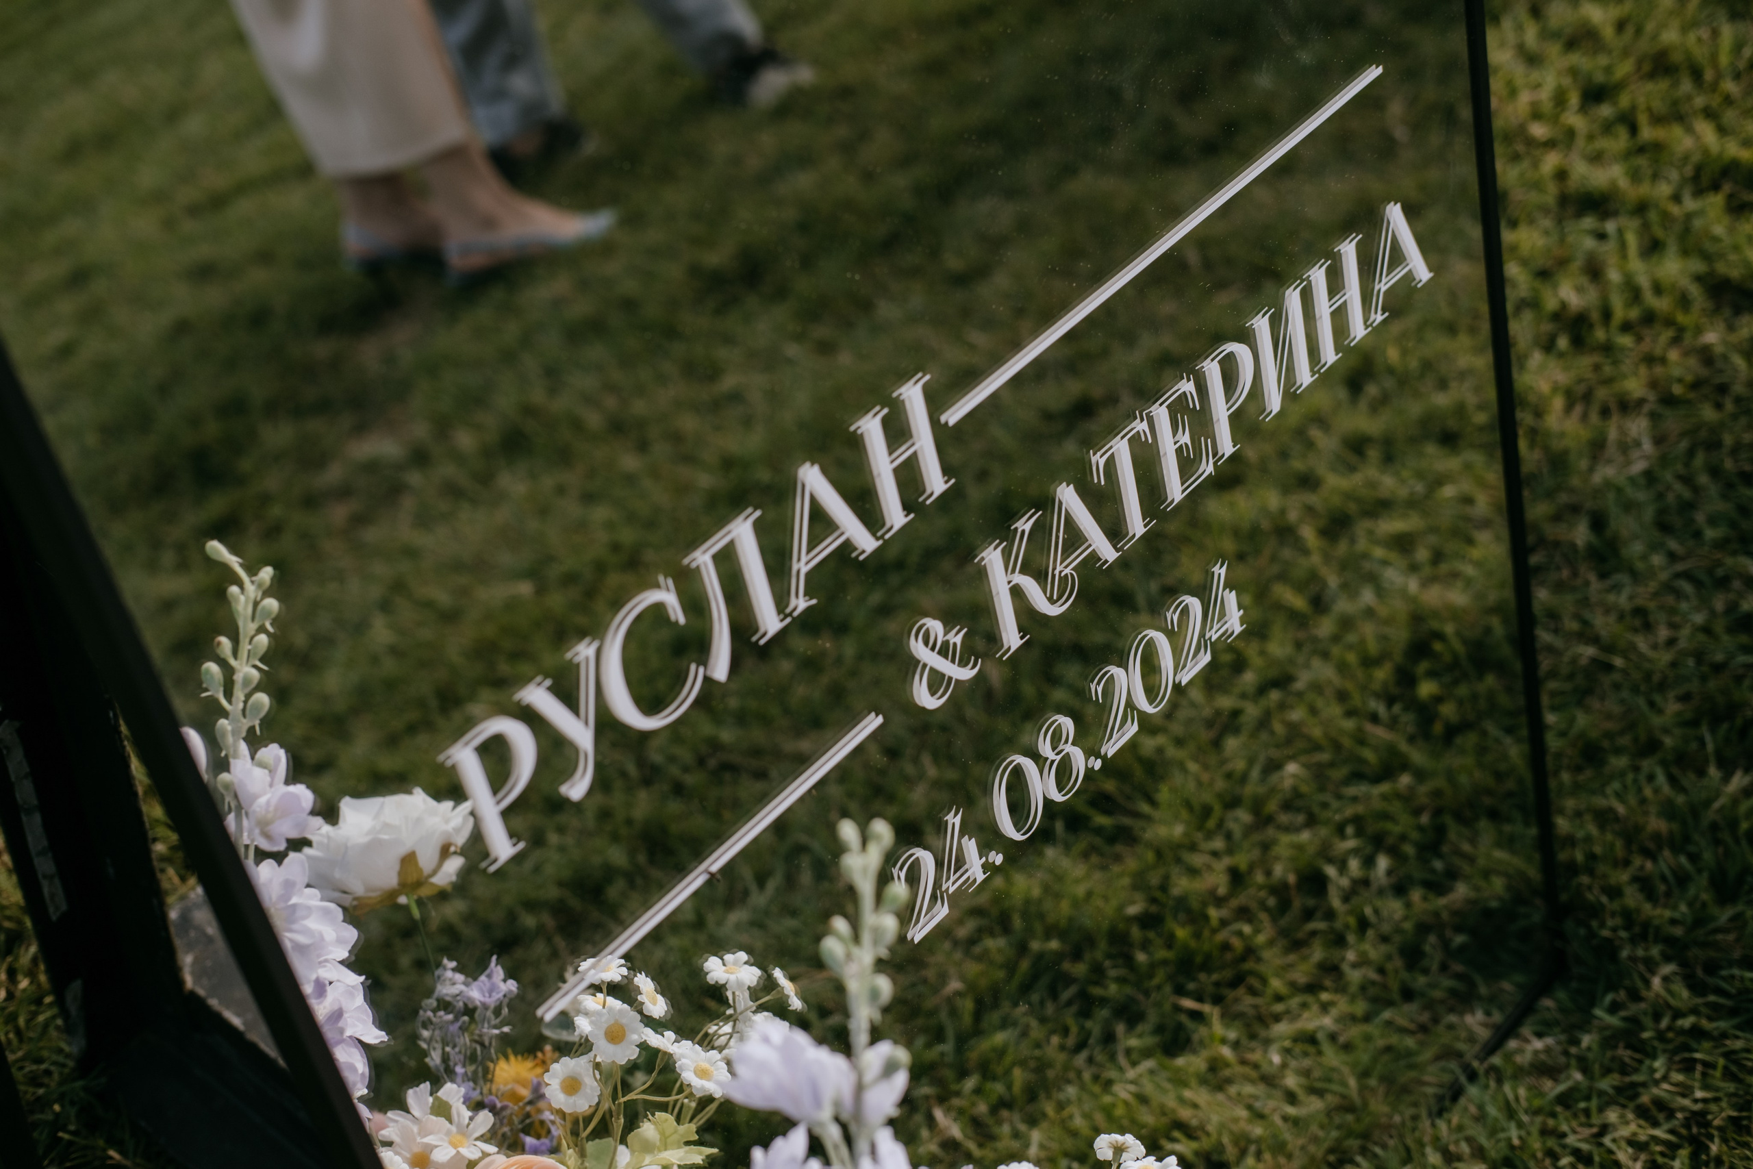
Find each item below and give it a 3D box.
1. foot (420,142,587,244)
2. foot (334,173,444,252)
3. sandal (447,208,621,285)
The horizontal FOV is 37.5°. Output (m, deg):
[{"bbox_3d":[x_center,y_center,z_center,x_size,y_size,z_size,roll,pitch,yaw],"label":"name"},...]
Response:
[{"bbox_3d":[-0.501,-0.527,3.493,0.225,0.130,0.090,-23,31,-10],"label":"foot"},{"bbox_3d":[-0.651,-0.546,3.618,0.225,0.115,0.090,-23,31,-10],"label":"foot"},{"bbox_3d":[-0.485,-0.493,3.515,0.250,0.080,0.085,-23,31,-10],"label":"sandal"}]

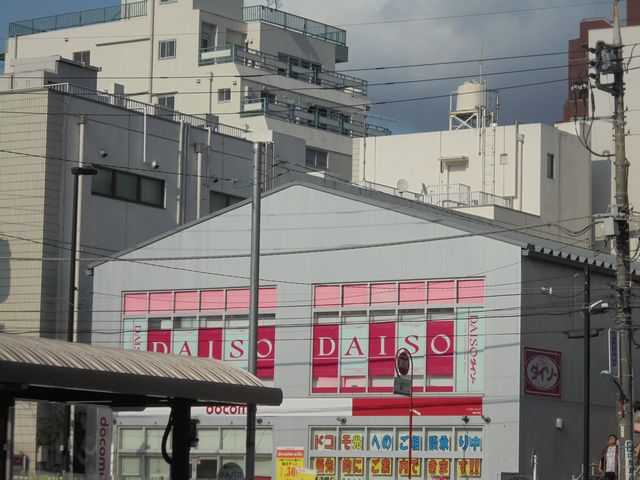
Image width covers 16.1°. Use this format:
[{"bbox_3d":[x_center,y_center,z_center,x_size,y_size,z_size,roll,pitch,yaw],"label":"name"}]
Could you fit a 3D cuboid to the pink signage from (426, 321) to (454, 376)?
[{"bbox_3d":[3.094,2.790,58.114,0.810,1.420,0.050,-3,-8,33],"label":"pink signage"}]

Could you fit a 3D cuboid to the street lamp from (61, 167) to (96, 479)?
[{"bbox_3d":[-5.668,2.252,53.033,0.630,8.000,0.320,0,-7,10],"label":"street lamp"}]

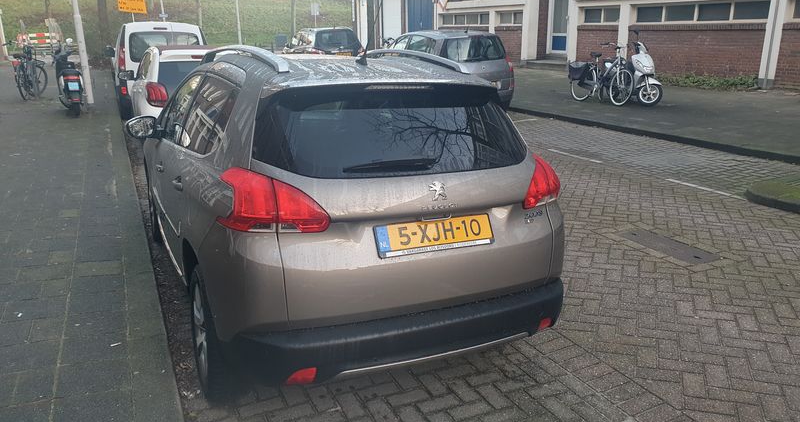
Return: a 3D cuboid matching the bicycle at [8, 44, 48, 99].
[{"bbox_3d":[-7.067,-2.647,11.400,0.600,1.120,1.750,-9,18,-27],"label":"bicycle"}]

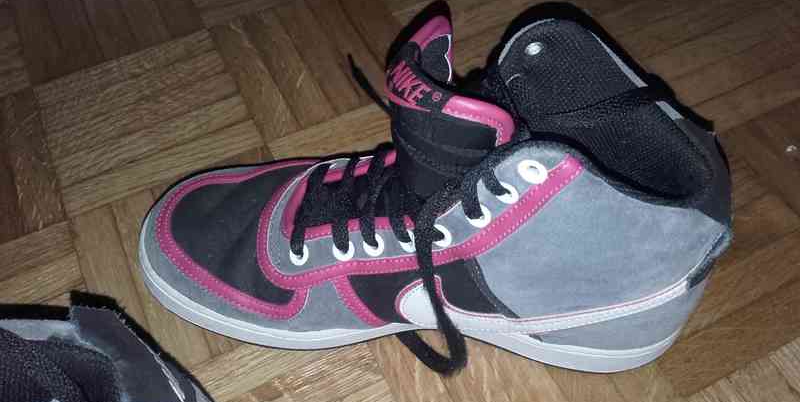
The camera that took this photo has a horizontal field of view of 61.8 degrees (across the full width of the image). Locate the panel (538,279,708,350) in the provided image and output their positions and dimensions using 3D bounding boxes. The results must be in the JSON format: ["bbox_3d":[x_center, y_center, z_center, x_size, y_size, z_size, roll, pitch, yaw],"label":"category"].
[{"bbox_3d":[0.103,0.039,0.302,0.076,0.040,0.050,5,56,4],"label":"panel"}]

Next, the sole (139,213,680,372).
[{"bbox_3d":[0.003,0.027,0.345,0.284,0.033,0.101,5,56,4],"label":"sole"}]

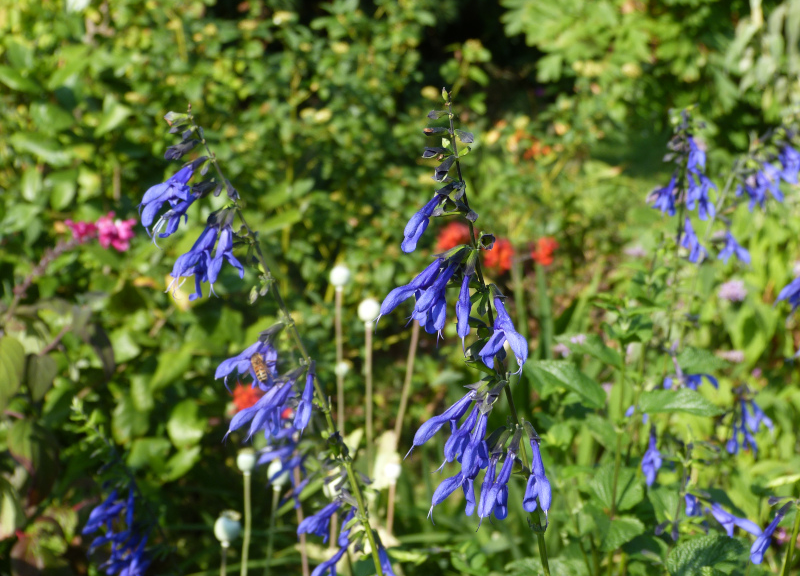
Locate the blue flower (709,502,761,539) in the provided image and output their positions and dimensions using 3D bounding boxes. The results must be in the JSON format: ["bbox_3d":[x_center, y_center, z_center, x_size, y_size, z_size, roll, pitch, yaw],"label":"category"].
[{"bbox_3d":[0.222,0.154,1.100,0.034,0.024,0.025,7,14,29],"label":"blue flower"}]

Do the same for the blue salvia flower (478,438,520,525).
[{"bbox_3d":[0.057,0.109,0.950,0.024,0.050,0.026,6,13,24],"label":"blue salvia flower"}]

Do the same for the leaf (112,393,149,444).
[{"bbox_3d":[-0.364,0.176,2.250,0.049,0.070,0.030,0,11,0],"label":"leaf"}]

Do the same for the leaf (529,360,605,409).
[{"bbox_3d":[0.116,0.067,1.150,0.054,0.033,0.035,4,12,20],"label":"leaf"}]

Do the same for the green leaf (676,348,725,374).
[{"bbox_3d":[0.229,0.056,1.270,0.037,0.020,0.030,0,11,0],"label":"green leaf"}]

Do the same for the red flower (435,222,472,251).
[{"bbox_3d":[0.058,-0.056,1.800,0.041,0.030,0.036,0,12,0],"label":"red flower"}]

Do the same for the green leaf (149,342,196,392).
[{"bbox_3d":[-0.219,0.076,1.600,0.046,0.048,0.028,0,12,0],"label":"green leaf"}]

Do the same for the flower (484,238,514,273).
[{"bbox_3d":[0.143,-0.047,2.400,0.043,0.049,0.045,0,11,0],"label":"flower"}]

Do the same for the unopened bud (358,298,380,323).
[{"bbox_3d":[-0.029,0.022,1.600,0.021,0.023,0.021,0,11,0],"label":"unopened bud"}]

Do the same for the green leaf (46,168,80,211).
[{"bbox_3d":[-0.497,-0.145,2.450,0.047,0.062,0.030,-2,11,-10],"label":"green leaf"}]

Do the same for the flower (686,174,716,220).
[{"bbox_3d":[0.230,-0.070,1.270,0.023,0.037,0.024,0,11,0],"label":"flower"}]

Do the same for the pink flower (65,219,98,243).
[{"bbox_3d":[-0.278,-0.050,1.450,0.030,0.021,0.025,4,13,17],"label":"pink flower"}]

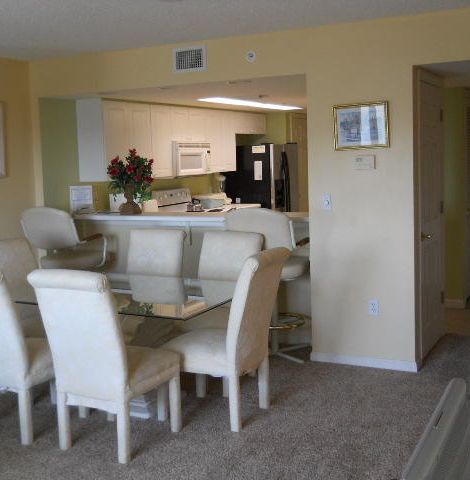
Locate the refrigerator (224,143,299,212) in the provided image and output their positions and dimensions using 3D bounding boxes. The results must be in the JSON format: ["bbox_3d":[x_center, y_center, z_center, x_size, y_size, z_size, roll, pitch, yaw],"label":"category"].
[{"bbox_3d":[0.376,-0.462,9.485,0.770,1.720,0.900,2,8,28],"label":"refrigerator"}]

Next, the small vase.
[{"bbox_3d":[-0.949,-0.367,6.176,0.215,0.275,0.215,-3,7,-9],"label":"small vase"}]

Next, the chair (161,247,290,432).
[{"bbox_3d":[-0.062,0.563,4.073,0.720,1.010,0.490,2,8,28],"label":"chair"}]

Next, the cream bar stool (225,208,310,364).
[{"bbox_3d":[0.299,0.323,5.296,0.570,1.170,0.580,1,7,21],"label":"cream bar stool"}]

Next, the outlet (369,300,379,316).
[{"bbox_3d":[0.991,0.487,4.872,0.073,0.116,0.010,2,8,29],"label":"outlet"}]

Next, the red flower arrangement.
[{"bbox_3d":[-0.940,-0.589,6.152,0.420,0.470,0.380,-3,7,-9],"label":"red flower arrangement"}]

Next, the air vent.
[{"bbox_3d":[-0.354,-1.411,5.350,0.300,0.200,0.020,2,8,29],"label":"air vent"}]

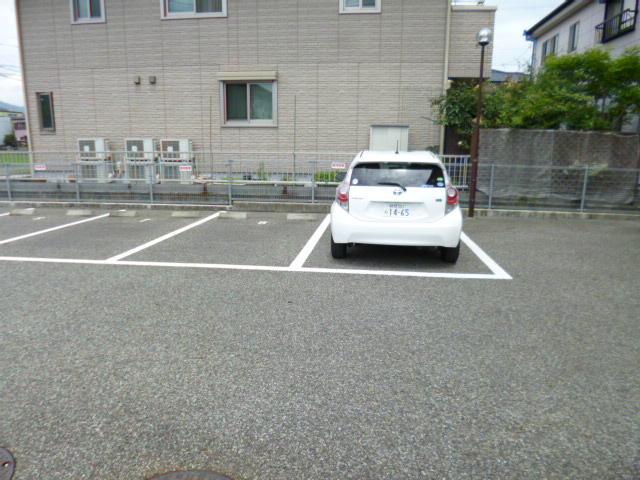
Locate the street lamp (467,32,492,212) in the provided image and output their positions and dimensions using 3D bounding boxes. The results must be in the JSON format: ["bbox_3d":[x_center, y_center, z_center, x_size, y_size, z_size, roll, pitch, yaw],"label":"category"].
[{"bbox_3d":[3.323,-2.395,9.344,0.340,3.850,0.340,2,12,8],"label":"street lamp"}]

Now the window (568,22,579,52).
[{"bbox_3d":[8.744,-6.969,15.290,0.100,0.880,0.720,1,12,7],"label":"window"}]

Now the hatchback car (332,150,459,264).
[{"bbox_3d":[1.198,-0.706,7.106,1.710,1.445,4.000,2,12,8],"label":"hatchback car"}]

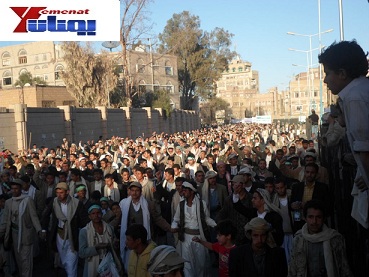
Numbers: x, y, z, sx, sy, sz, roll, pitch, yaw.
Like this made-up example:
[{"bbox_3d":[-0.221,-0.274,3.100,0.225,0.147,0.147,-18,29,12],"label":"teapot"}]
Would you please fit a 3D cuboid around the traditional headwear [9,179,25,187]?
[{"bbox_3d":[-2.480,0.650,8.500,0.210,0.105,0.240,0,2,14],"label":"traditional headwear"}]

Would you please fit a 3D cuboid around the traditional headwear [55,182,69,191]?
[{"bbox_3d":[-1.727,0.675,8.100,0.180,0.110,0.235,1,3,30],"label":"traditional headwear"}]

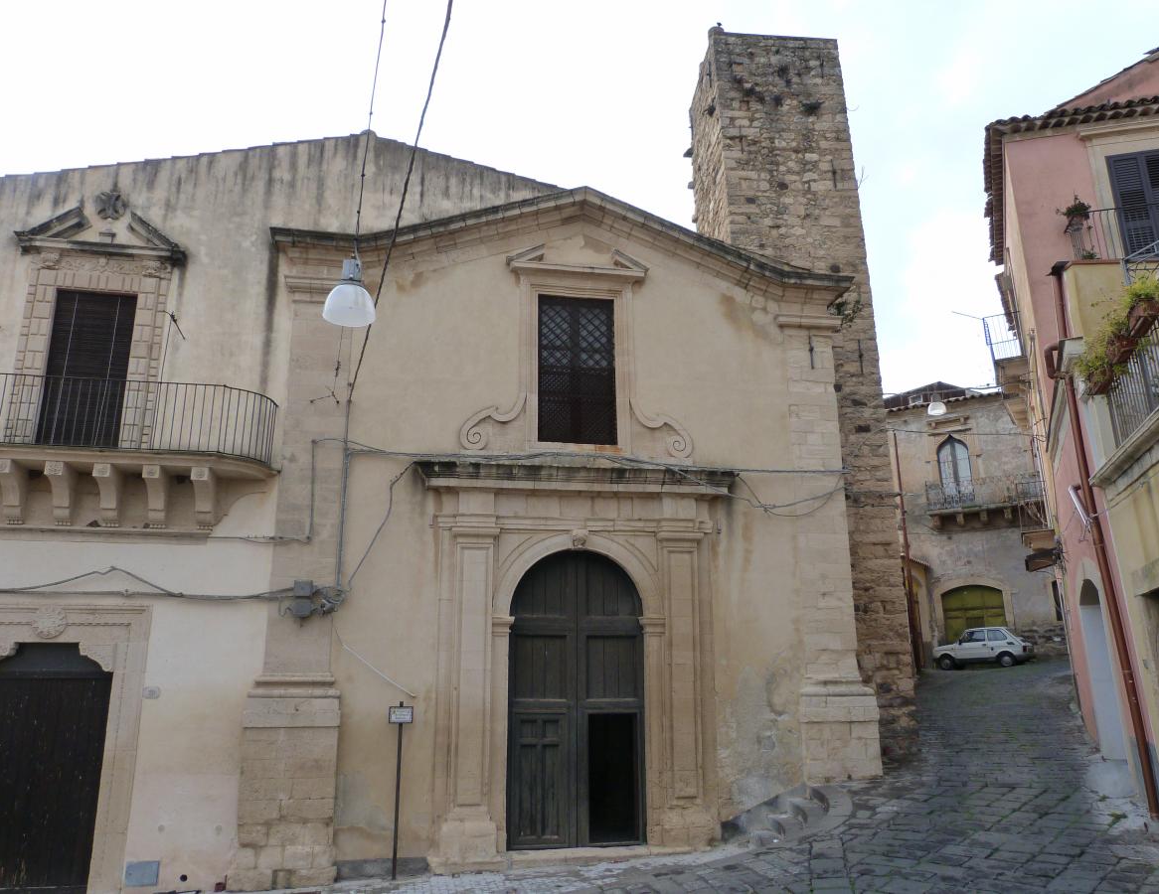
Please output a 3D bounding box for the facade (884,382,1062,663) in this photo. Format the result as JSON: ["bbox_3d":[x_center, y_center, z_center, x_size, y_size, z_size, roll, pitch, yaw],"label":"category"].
[{"bbox_3d":[13.935,2.788,31.287,5.600,10.000,1.500,-11,-17,37],"label":"facade"}]

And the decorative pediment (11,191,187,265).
[{"bbox_3d":[-7.173,-3.325,12.991,2.280,1.160,0.360,2,-13,-12],"label":"decorative pediment"}]

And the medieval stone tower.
[{"bbox_3d":[4.045,-1.269,17.112,2.750,14.000,2.600,1,-13,-4],"label":"medieval stone tower"}]

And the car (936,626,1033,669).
[{"bbox_3d":[13.491,6.777,28.992,3.050,1.335,1.380,-13,-18,38],"label":"car"}]

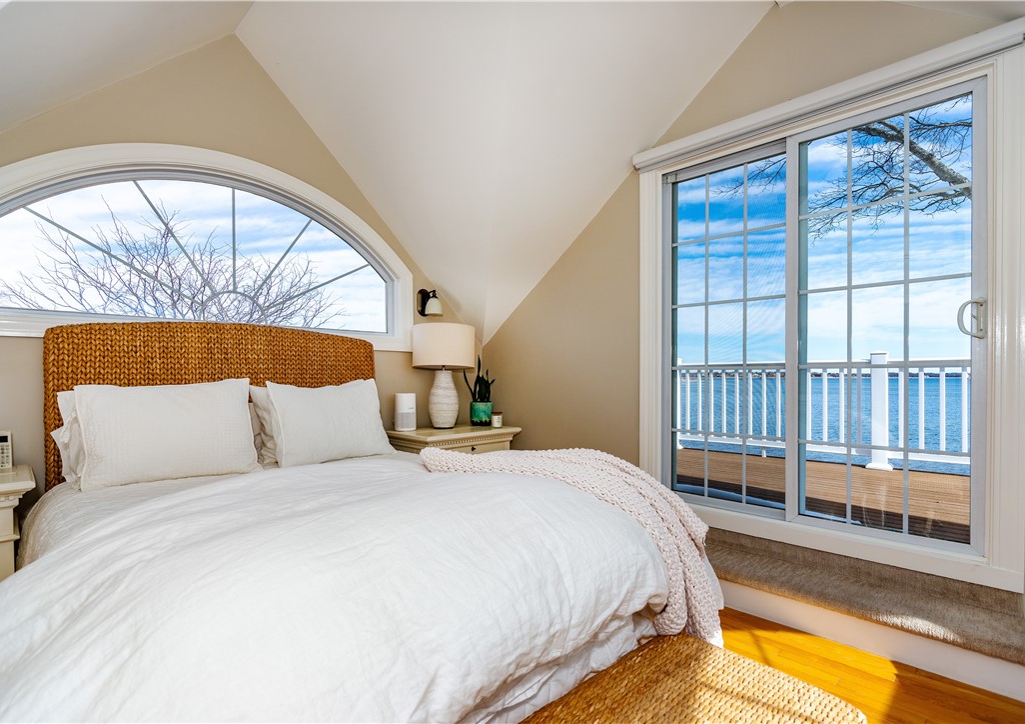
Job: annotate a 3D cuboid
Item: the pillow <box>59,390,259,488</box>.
[{"bbox_3d":[-1.599,0.313,2.324,0.665,0.453,0.171,1,-17,-45],"label":"pillow"}]

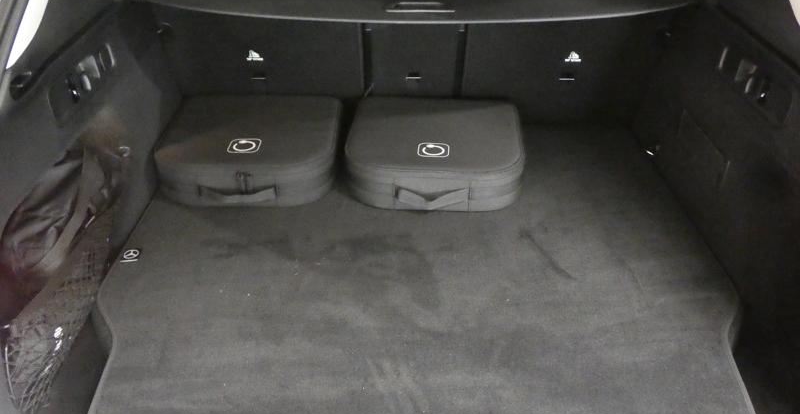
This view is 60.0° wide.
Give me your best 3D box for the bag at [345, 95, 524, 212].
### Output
[{"bbox_3d":[0.079,-0.129,1.536,0.360,0.094,0.362,2,32,3],"label":"bag"}]

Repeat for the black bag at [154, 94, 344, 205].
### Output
[{"bbox_3d":[-0.315,-0.136,1.549,0.365,0.094,0.365,-1,32,-1],"label":"black bag"}]

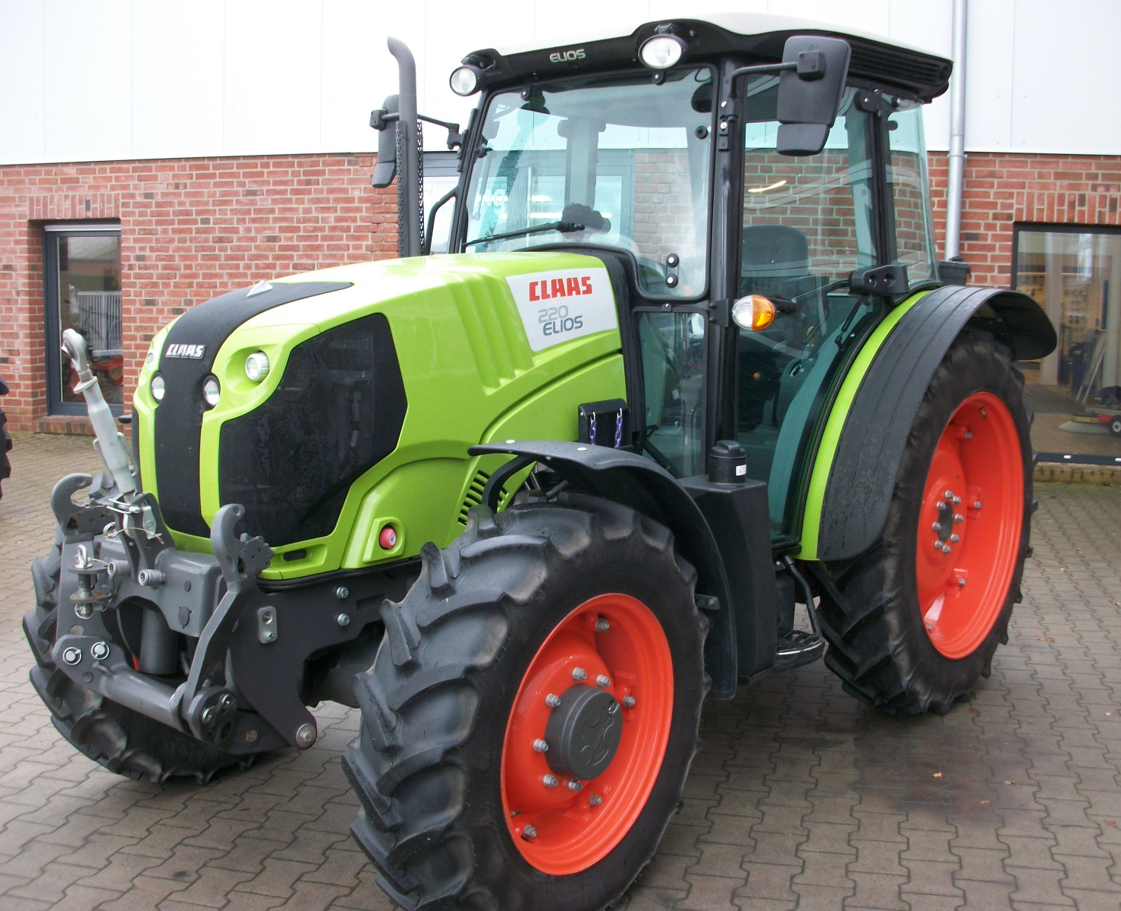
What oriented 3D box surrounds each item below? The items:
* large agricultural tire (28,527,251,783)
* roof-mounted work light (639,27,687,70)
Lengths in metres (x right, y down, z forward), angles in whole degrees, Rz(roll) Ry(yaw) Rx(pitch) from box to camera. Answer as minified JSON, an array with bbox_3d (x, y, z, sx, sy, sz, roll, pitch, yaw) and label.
[{"bbox_3d":[-1.161,0.479,3.895,0.310,1.040,1.060,7,10,38],"label":"large agricultural tire"},{"bbox_3d":[0.311,-1.186,3.586,0.140,0.120,0.095,7,10,35],"label":"roof-mounted work light"}]

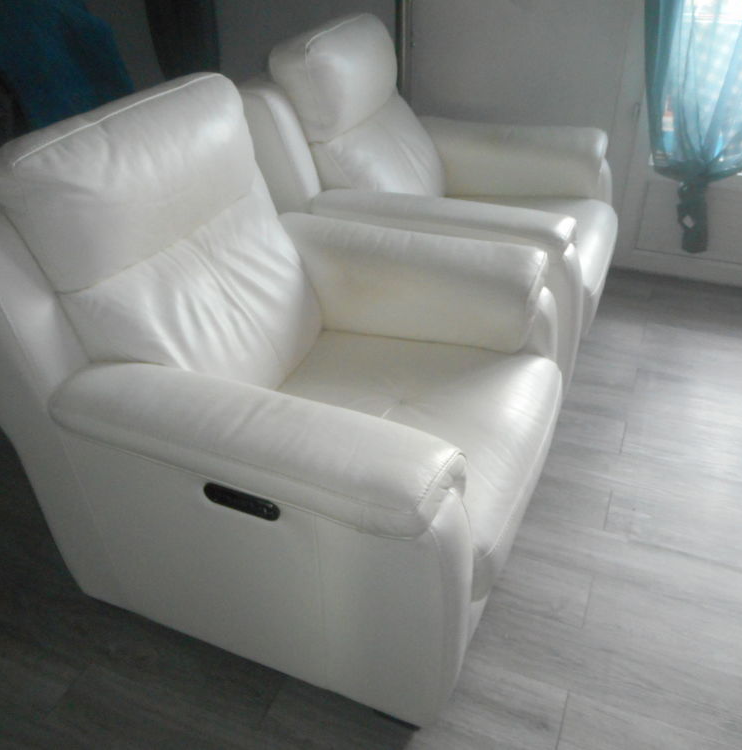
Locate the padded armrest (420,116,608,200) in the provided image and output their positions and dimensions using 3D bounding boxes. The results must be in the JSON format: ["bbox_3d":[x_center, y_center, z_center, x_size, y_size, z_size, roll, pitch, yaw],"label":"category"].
[{"bbox_3d":[0.452,-0.767,2.521,0.728,0.211,0.238,12,38,20],"label":"padded armrest"}]

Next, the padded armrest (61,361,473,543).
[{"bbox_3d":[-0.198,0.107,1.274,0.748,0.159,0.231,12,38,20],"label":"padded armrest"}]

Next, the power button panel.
[{"bbox_3d":[-0.216,0.212,1.205,0.146,0.045,0.015,12,38,20],"label":"power button panel"}]

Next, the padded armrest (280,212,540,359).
[{"bbox_3d":[0.083,-0.259,1.824,0.734,0.218,0.238,12,38,20],"label":"padded armrest"}]

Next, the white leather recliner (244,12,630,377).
[{"bbox_3d":[0.245,-0.577,2.302,1.020,1.009,0.945,12,38,20],"label":"white leather recliner"}]

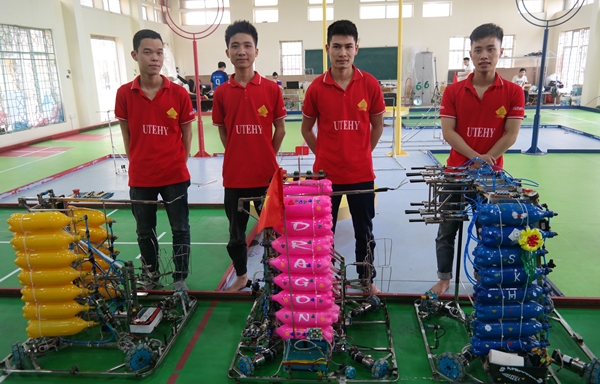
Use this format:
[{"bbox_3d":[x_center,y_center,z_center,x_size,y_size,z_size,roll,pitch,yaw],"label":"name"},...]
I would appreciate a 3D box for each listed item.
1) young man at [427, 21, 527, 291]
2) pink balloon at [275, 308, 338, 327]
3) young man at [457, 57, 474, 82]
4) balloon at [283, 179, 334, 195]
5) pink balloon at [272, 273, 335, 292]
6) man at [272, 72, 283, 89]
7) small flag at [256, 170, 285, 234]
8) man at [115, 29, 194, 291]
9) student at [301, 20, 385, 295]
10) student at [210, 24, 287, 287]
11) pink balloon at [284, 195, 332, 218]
[{"bbox_3d":[1.086,-0.155,2.758,0.550,1.655,0.360,3,16,16],"label":"young man"},{"bbox_3d":[0.012,0.623,2.224,0.285,0.094,0.094,0,16,6],"label":"pink balloon"},{"bbox_3d":[5.018,-3.257,13.490,0.500,1.560,0.500,-11,18,-28],"label":"young man"},{"bbox_3d":[0.007,-0.025,2.041,0.285,0.094,0.094,0,16,6],"label":"balloon"},{"bbox_3d":[0.012,0.439,2.172,0.285,0.094,0.094,0,16,6],"label":"pink balloon"},{"bbox_3d":[-0.675,-3.232,14.617,0.500,1.270,0.650,-10,18,-26],"label":"man"},{"bbox_3d":[-0.132,0.034,2.009,0.120,0.280,0.080,2,16,15],"label":"small flag"},{"bbox_3d":[-0.962,-0.174,2.978,0.500,1.705,0.320,-4,16,-7],"label":"man"},{"bbox_3d":[0.269,-0.167,2.824,0.500,1.695,0.320,-1,16,3],"label":"student"},{"bbox_3d":[-0.322,-0.177,2.894,0.470,1.715,0.320,-3,16,-5],"label":"student"},{"bbox_3d":[0.007,0.067,2.067,0.285,0.094,0.094,0,16,6],"label":"pink balloon"}]

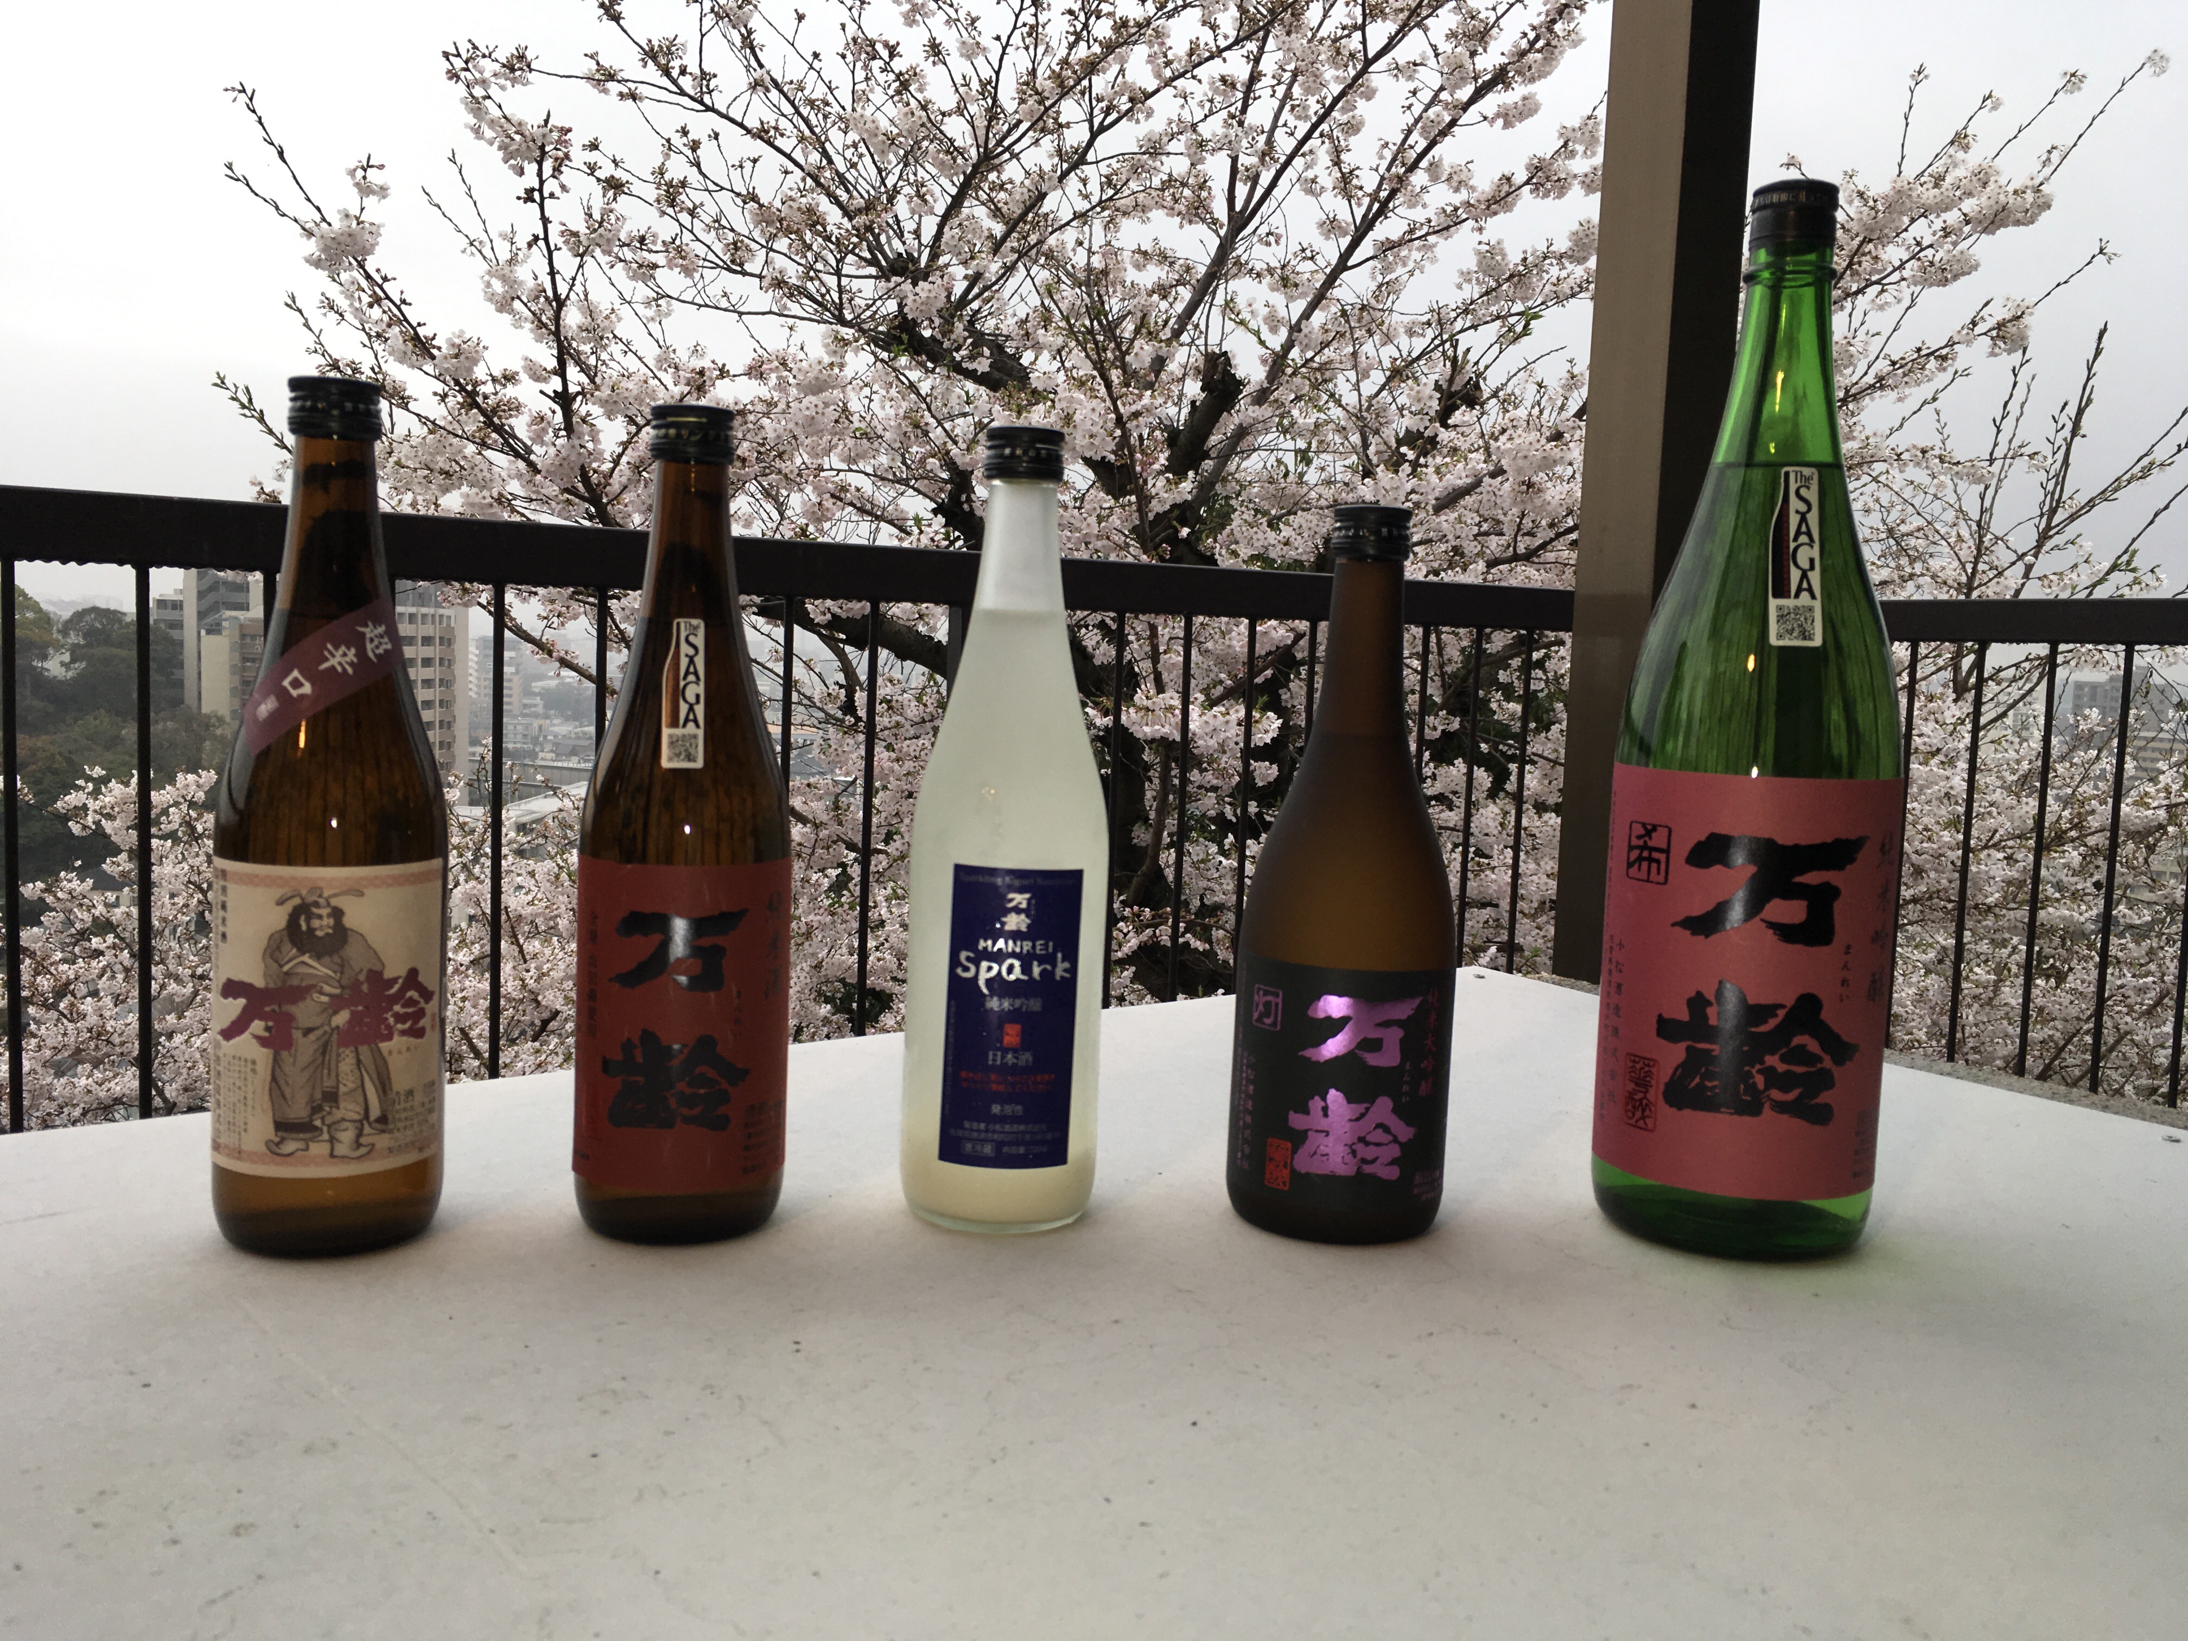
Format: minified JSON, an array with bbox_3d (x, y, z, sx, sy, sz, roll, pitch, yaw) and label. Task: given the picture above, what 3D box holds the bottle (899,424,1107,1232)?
[{"bbox_3d":[-0.032,0.002,0.704,0.077,0.300,0.077,2,5,-4],"label":"bottle"}]

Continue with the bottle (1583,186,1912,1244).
[{"bbox_3d":[0.260,-0.039,0.715,0.106,0.404,0.106,3,5,14],"label":"bottle"}]

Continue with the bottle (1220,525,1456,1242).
[{"bbox_3d":[0.100,0.019,0.712,0.084,0.276,0.084,2,5,0],"label":"bottle"}]

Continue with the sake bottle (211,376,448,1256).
[{"bbox_3d":[-0.268,-0.002,0.647,0.077,0.300,0.077,1,5,-20],"label":"sake bottle"}]

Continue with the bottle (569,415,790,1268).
[{"bbox_3d":[-0.150,0.000,0.675,0.077,0.299,0.077,1,5,-14],"label":"bottle"}]

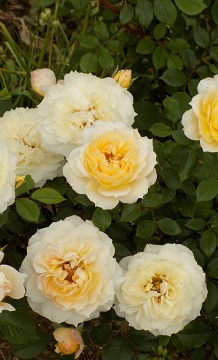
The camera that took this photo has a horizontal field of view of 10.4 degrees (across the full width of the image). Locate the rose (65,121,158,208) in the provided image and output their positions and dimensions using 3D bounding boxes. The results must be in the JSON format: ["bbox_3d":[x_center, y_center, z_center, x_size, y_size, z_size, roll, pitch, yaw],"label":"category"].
[{"bbox_3d":[0.002,-0.015,1.210,0.092,0.054,0.088,0,63,0],"label":"rose"}]

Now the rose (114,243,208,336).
[{"bbox_3d":[0.048,0.101,1.100,0.085,0.050,0.085,0,73,6],"label":"rose"}]

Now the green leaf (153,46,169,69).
[{"bbox_3d":[0.061,-0.146,1.420,0.018,0.006,0.030,6,68,2],"label":"green leaf"}]

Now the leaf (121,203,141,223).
[{"bbox_3d":[0.023,0.034,1.260,0.019,0.008,0.029,36,69,17],"label":"leaf"}]

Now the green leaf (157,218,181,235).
[{"bbox_3d":[0.064,0.051,1.260,0.028,0.006,0.016,25,70,10],"label":"green leaf"}]

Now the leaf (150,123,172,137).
[{"bbox_3d":[0.056,-0.053,1.300,0.025,0.006,0.017,6,68,2],"label":"leaf"}]

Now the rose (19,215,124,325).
[{"bbox_3d":[-0.036,0.087,1.160,0.098,0.055,0.103,-2,81,-2],"label":"rose"}]

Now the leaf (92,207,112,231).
[{"bbox_3d":[-0.008,0.041,1.290,0.021,0.006,0.032,-3,62,-1],"label":"leaf"}]

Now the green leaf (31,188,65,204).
[{"bbox_3d":[-0.064,0.019,1.280,0.038,0.008,0.023,0,50,0],"label":"green leaf"}]

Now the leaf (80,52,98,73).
[{"bbox_3d":[-0.022,-0.131,1.340,0.020,0.008,0.025,33,70,14],"label":"leaf"}]

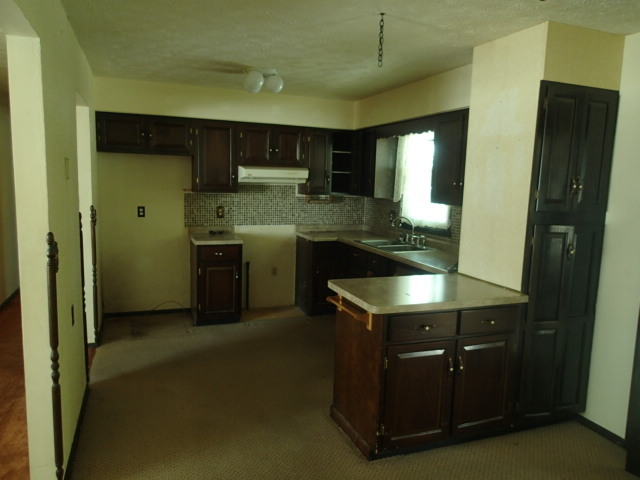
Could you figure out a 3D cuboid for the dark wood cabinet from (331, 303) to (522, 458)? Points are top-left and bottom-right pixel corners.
[{"bbox_3d":[0.655,0.767,2.953,0.990,0.874,0.566,-1,8,-21],"label":"dark wood cabinet"}]

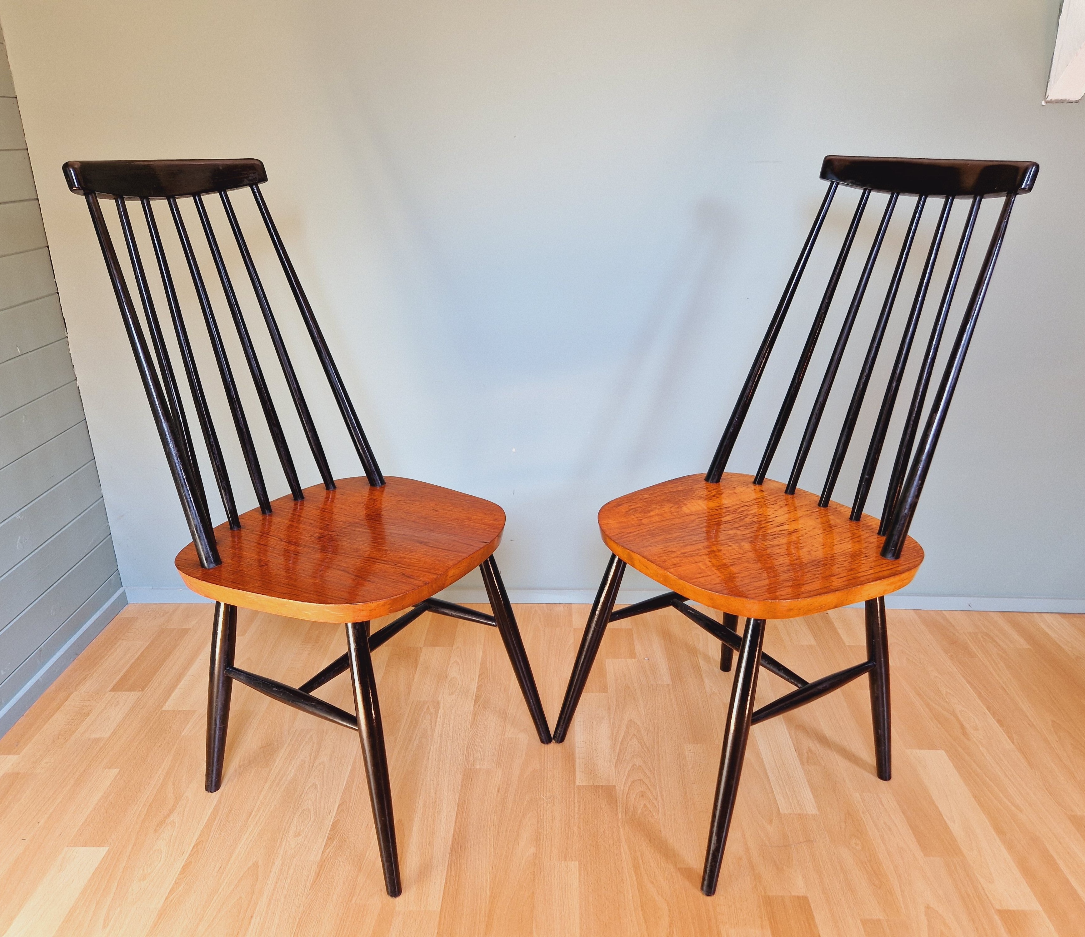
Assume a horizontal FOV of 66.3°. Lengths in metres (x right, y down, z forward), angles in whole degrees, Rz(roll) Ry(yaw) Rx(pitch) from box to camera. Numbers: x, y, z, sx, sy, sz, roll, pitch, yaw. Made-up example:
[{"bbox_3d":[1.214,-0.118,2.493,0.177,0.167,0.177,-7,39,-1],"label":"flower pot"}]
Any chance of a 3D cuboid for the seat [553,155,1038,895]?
[{"bbox_3d":[0.361,0.038,1.299,0.565,0.975,0.440,-14,25,-31],"label":"seat"}]

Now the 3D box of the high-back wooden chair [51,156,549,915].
[{"bbox_3d":[-0.335,0.043,1.287,0.565,0.975,0.440,13,25,29],"label":"high-back wooden chair"}]

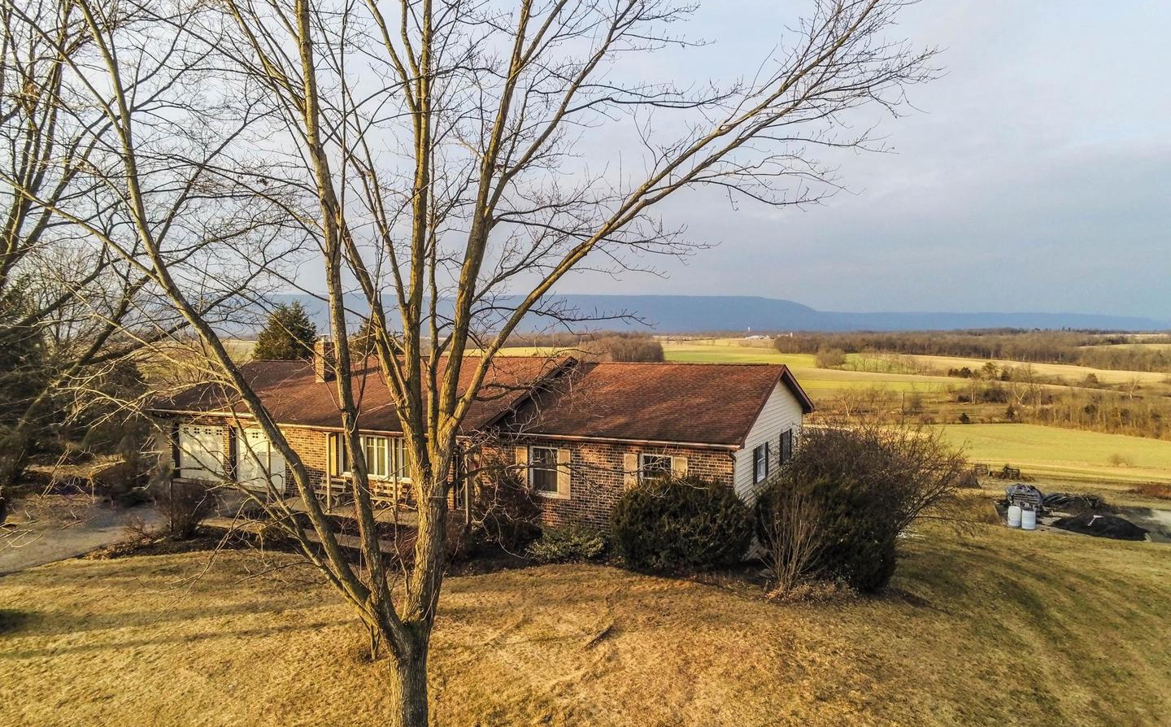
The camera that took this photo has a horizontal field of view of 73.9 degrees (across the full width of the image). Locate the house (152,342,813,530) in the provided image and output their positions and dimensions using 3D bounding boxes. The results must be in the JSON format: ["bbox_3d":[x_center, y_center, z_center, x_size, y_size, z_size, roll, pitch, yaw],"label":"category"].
[{"bbox_3d":[-4.328,2.003,27.889,22.584,5.278,9.998,1,2,27],"label":"house"}]

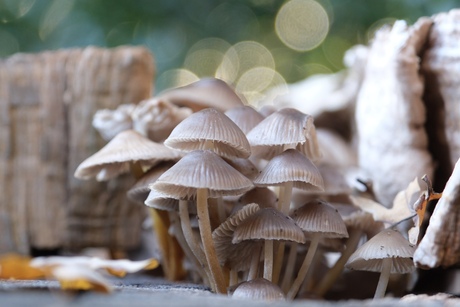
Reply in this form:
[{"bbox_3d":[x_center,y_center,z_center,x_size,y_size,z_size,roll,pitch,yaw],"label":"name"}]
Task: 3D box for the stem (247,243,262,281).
[{"bbox_3d":[0.009,0.037,0.526,0.003,0.015,0.003,13,0,0],"label":"stem"}]

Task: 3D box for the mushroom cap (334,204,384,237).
[{"bbox_3d":[0.044,0.023,0.523,0.018,0.011,0.017,5,-5,0],"label":"mushroom cap"}]

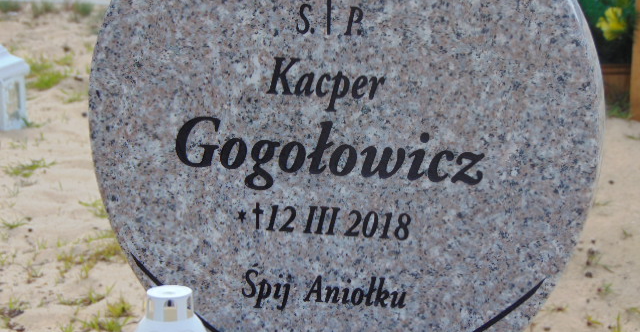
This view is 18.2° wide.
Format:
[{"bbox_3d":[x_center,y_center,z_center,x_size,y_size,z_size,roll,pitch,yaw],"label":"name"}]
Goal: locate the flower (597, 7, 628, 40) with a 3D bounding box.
[{"bbox_3d":[0.498,-0.243,3.400,0.055,0.057,0.042,-2,16,-6],"label":"flower"}]

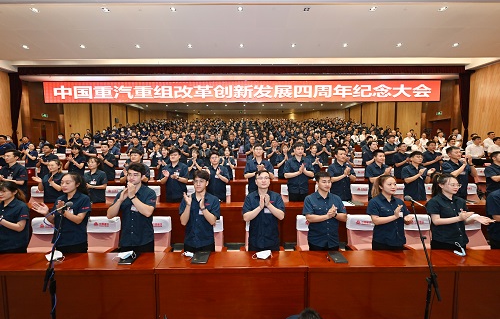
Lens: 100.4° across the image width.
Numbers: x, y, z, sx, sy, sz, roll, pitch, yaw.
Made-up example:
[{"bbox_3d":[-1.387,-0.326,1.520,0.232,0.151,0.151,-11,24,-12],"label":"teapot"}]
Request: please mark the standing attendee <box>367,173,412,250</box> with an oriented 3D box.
[{"bbox_3d":[1.611,1.003,2.484,0.500,1.640,0.420,-1,5,0],"label":"standing attendee"}]

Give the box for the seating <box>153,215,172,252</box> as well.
[{"bbox_3d":[-1.397,1.338,2.879,0.580,0.970,0.600,-1,5,0],"label":"seating"}]

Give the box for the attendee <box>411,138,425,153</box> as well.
[{"bbox_3d":[6.154,-0.110,7.650,0.520,1.280,0.600,-1,5,0],"label":"attendee"}]

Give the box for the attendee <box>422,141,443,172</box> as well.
[{"bbox_3d":[4.794,0.393,5.502,0.520,1.750,0.420,0,4,0],"label":"attendee"}]

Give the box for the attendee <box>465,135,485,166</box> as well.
[{"bbox_3d":[6.189,0.009,5.750,0.520,1.280,0.600,-1,5,0],"label":"attendee"}]

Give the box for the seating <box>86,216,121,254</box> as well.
[{"bbox_3d":[-2.154,1.338,2.879,0.580,0.970,0.600,-1,5,0],"label":"seating"}]

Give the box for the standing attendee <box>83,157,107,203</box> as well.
[{"bbox_3d":[-2.976,0.758,4.065,0.460,1.590,0.400,0,4,-2],"label":"standing attendee"}]

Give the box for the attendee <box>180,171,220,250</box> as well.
[{"bbox_3d":[-0.606,0.978,2.597,0.500,1.710,0.420,0,4,4],"label":"attendee"}]

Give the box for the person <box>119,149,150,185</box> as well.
[{"bbox_3d":[-2.202,0.675,4.059,0.520,1.750,0.420,-1,4,-6],"label":"person"}]

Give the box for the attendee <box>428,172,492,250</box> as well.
[{"bbox_3d":[2.374,0.996,2.465,0.520,1.660,0.480,-1,5,-8],"label":"attendee"}]

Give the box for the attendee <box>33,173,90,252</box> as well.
[{"bbox_3d":[-2.111,0.987,2.445,0.520,1.660,0.480,0,5,5],"label":"attendee"}]

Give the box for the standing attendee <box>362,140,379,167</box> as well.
[{"bbox_3d":[2.914,0.421,5.118,0.520,1.720,0.450,-1,5,0],"label":"standing attendee"}]

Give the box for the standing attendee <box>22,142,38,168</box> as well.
[{"bbox_3d":[-7.235,0.244,6.935,0.470,1.580,0.400,0,4,-2],"label":"standing attendee"}]

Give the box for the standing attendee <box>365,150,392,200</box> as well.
[{"bbox_3d":[2.301,0.697,3.768,0.520,1.720,0.450,-1,5,0],"label":"standing attendee"}]

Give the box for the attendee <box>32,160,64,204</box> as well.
[{"bbox_3d":[-3.779,0.771,4.066,0.500,1.570,0.420,0,4,-2],"label":"attendee"}]

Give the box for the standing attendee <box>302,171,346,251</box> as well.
[{"bbox_3d":[0.919,0.972,2.596,0.520,1.710,0.420,-1,4,-7],"label":"standing attendee"}]

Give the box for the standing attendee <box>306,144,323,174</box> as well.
[{"bbox_3d":[1.545,0.465,5.064,0.480,1.640,0.420,-1,5,0],"label":"standing attendee"}]

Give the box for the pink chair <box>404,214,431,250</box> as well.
[{"bbox_3d":[2.596,1.331,3.023,0.600,0.920,0.620,0,4,0],"label":"pink chair"}]

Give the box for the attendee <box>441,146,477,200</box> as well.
[{"bbox_3d":[3.716,0.648,3.769,0.540,1.750,0.450,-1,5,0],"label":"attendee"}]

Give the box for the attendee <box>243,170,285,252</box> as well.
[{"bbox_3d":[0.161,0.987,2.528,0.520,1.720,0.420,-1,5,0],"label":"attendee"}]

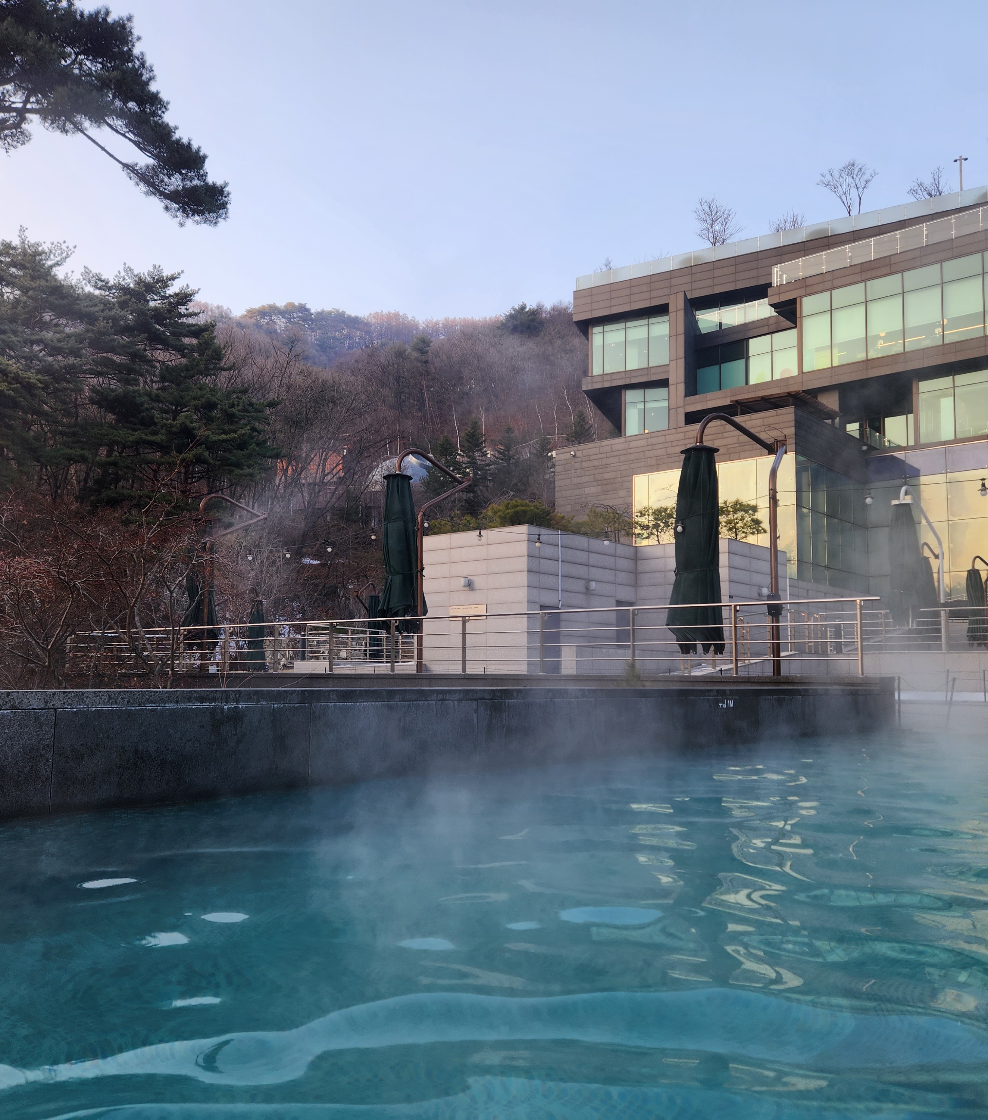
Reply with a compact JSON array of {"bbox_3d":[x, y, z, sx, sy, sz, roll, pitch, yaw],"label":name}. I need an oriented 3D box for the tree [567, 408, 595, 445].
[{"bbox_3d":[7.049,-10.127,79.936,2.350,4.180,2.350,0,-6,5],"label":"tree"}]

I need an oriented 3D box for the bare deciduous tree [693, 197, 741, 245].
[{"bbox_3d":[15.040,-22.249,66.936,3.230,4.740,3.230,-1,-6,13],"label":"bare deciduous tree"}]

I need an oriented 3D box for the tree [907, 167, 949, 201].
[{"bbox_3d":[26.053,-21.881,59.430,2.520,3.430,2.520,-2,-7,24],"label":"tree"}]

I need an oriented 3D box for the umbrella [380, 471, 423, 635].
[{"bbox_3d":[-1.421,-0.108,15.300,0.660,2.550,0.660,1,-6,-5],"label":"umbrella"}]

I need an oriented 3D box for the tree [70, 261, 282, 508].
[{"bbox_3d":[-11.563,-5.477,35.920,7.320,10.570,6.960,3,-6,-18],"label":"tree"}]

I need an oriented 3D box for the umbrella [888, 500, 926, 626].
[{"bbox_3d":[8.420,0.059,20.200,0.720,2.580,0.720,-2,-7,23],"label":"umbrella"}]

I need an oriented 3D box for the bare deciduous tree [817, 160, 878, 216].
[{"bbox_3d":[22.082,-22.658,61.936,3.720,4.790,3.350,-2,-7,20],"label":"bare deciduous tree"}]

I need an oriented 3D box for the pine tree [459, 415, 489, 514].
[{"bbox_3d":[-1.319,-6.208,66.000,2.100,6.700,2.100,1,-6,-1],"label":"pine tree"}]

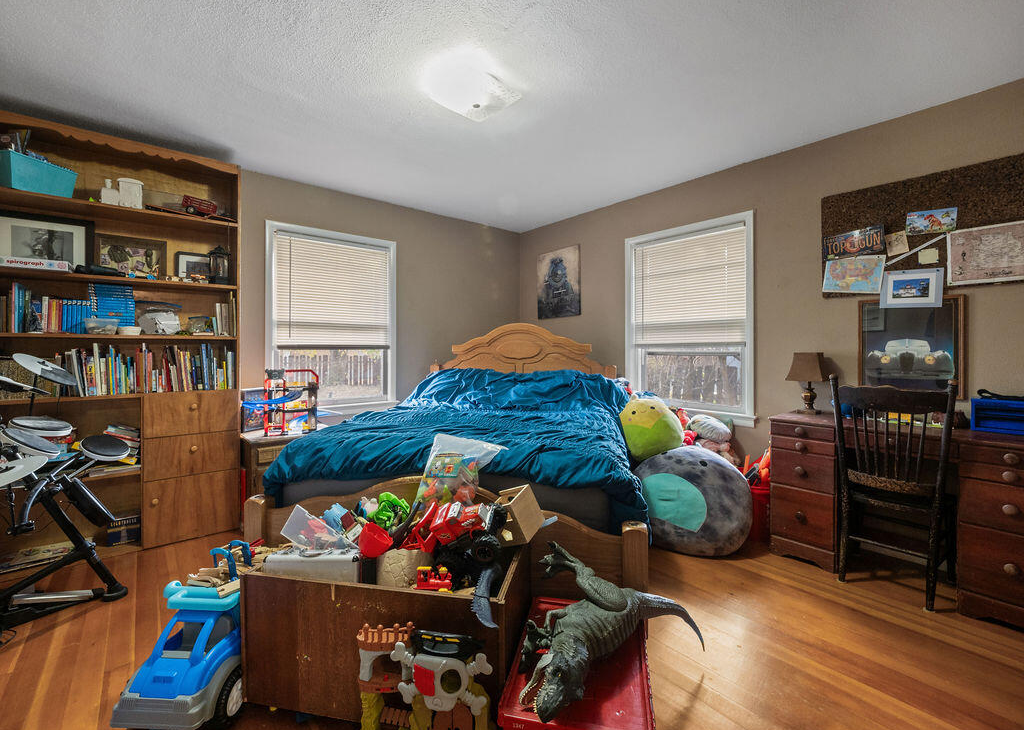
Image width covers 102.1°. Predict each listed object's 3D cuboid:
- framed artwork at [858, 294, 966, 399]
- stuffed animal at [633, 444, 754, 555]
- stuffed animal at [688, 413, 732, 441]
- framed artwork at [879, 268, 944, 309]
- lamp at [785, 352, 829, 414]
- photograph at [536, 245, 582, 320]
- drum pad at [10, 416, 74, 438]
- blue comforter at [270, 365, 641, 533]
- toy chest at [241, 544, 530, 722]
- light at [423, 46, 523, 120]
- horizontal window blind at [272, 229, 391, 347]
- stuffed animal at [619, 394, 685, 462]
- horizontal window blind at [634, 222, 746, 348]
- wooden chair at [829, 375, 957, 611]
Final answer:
[{"bbox_3d":[2.203,-0.099,2.312,0.025,0.548,0.423,-1,1,-44],"label":"framed artwork"},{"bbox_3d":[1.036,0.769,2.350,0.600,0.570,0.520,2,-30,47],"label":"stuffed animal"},{"bbox_3d":[1.397,0.446,2.930,0.250,0.200,0.290,-1,1,-37],"label":"stuffed animal"},{"bbox_3d":[2.208,-0.418,2.287,0.020,0.207,0.250,-1,5,-44],"label":"framed artwork"},{"bbox_3d":[1.812,0.110,2.530,0.190,0.375,0.200,-1,1,-44],"label":"lamp"},{"bbox_3d":[0.463,-0.798,4.090,0.030,0.655,0.570,-2,3,-40],"label":"photograph"},{"bbox_3d":[-2.095,0.278,1.844,0.190,0.045,0.190,21,-4,-38],"label":"drum pad"},{"bbox_3d":[-0.137,0.353,2.670,1.720,0.620,1.900,0,1,11],"label":"blue comforter"},{"bbox_3d":[-0.372,0.837,1.453,0.810,0.419,0.542,0,2,10],"label":"toy chest"},{"bbox_3d":[-0.195,-1.305,1.985,0.340,0.100,0.330,-2,3,-40],"label":"light"},{"bbox_3d":[-1.398,-0.565,3.333,0.880,0.880,0.040,-2,3,-40],"label":"horizontal window blind"},{"bbox_3d":[0.859,0.385,2.550,0.390,0.400,0.300,-19,-14,23],"label":"stuffed animal"},{"bbox_3d":[1.309,-0.566,3.175,0.040,0.880,0.880,-2,3,-40],"label":"horizontal window blind"},{"bbox_3d":[1.860,0.558,2.035,0.480,1.000,0.420,-1,1,-41],"label":"wooden chair"}]

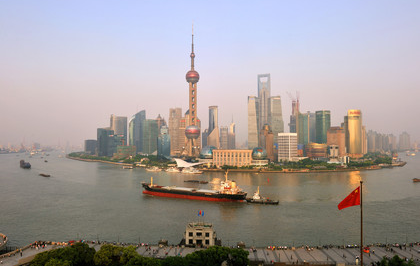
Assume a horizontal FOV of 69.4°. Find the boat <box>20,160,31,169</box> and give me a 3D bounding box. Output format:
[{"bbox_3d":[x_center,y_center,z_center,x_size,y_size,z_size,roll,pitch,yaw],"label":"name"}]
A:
[{"bbox_3d":[-366.000,61.554,600.230,12.500,16.500,55.000,2,-3,-43],"label":"boat"}]

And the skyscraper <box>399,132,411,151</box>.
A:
[{"bbox_3d":[1160.000,51.130,1809.314,50.000,113.000,36.000,-1,-2,30],"label":"skyscraper"}]

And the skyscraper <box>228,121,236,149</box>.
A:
[{"bbox_3d":[122.000,20.110,1650.292,40.000,164.000,38.000,0,-2,4],"label":"skyscraper"}]

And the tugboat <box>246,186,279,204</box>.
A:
[{"bbox_3d":[43.300,50.576,249.900,27.000,14.200,8.500,-1,-2,19],"label":"tugboat"}]

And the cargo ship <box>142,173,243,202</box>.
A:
[{"bbox_3d":[-17.000,45.881,277.579,106.000,25.500,17.000,-1,-2,24],"label":"cargo ship"}]

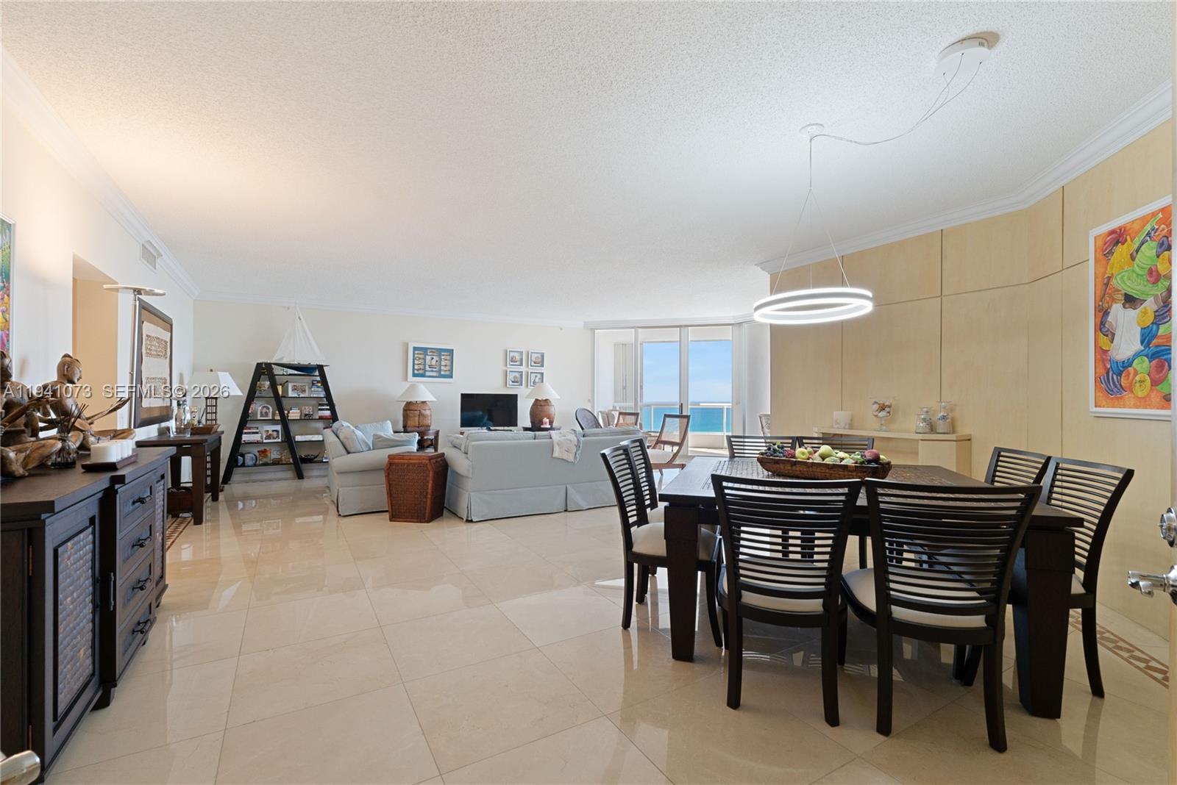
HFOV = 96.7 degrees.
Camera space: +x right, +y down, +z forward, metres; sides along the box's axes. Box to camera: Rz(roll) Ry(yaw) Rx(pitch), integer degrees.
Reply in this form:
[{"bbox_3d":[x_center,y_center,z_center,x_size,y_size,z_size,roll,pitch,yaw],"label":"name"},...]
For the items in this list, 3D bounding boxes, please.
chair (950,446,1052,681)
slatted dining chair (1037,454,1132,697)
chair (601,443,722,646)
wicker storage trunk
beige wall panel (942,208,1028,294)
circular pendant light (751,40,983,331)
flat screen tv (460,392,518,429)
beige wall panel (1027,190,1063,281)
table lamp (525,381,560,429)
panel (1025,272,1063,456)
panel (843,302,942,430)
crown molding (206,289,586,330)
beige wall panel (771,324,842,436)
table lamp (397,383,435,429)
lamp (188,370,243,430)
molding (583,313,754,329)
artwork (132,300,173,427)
[{"bbox_3d":[2.011,0.773,2.814,0.570,0.925,0.490,0,-1,15],"label":"chair"},{"bbox_3d":[1.883,0.768,2.321,0.570,0.925,0.490,0,-1,15],"label":"slatted dining chair"},{"bbox_3d":[0.431,0.765,2.800,0.610,0.910,0.490,0,-1,20],"label":"chair"},{"bbox_3d":[-1.685,0.936,5.175,0.500,0.620,0.420,0,-1,9],"label":"wicker storage trunk"},{"bbox_3d":[3.025,-1.055,4.019,0.030,0.544,0.580,0,-1,-30],"label":"beige wall panel"},{"bbox_3d":[1.337,-0.919,2.586,0.620,1.005,1.137,0,-1,-30],"label":"circular pendant light"},{"bbox_3d":[-1.667,0.306,8.777,1.000,0.600,0.100,0,-1,-29],"label":"flat screen tv"},{"bbox_3d":[3.076,-1.043,3.518,0.030,0.535,0.400,0,-1,15],"label":"beige wall panel"},{"bbox_3d":[-0.795,0.231,9.048,0.600,0.810,0.600,0,-1,0],"label":"table lamp"},{"bbox_3d":[3.127,0.227,3.573,0.030,2.029,0.395,0,-1,15],"label":"panel"},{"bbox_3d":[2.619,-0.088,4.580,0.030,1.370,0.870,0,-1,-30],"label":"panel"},{"bbox_3d":[-2.726,-1.301,8.701,6.200,0.110,0.090,0,-1,-30],"label":"crown molding"},{"bbox_3d":[2.229,0.247,5.400,0.030,2.029,0.870,0,-1,-30],"label":"beige wall panel"},{"bbox_3d":[-2.698,0.221,8.253,0.590,0.732,0.590,0,-1,-30],"label":"table lamp"},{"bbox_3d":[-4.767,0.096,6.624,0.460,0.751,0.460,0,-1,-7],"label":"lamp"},{"bbox_3d":[1.370,-1.281,9.614,3.000,0.140,0.220,0,-1,16],"label":"molding"},{"bbox_3d":[-4.171,-0.252,5.047,0.045,1.110,1.600,0,-1,-30],"label":"artwork"}]

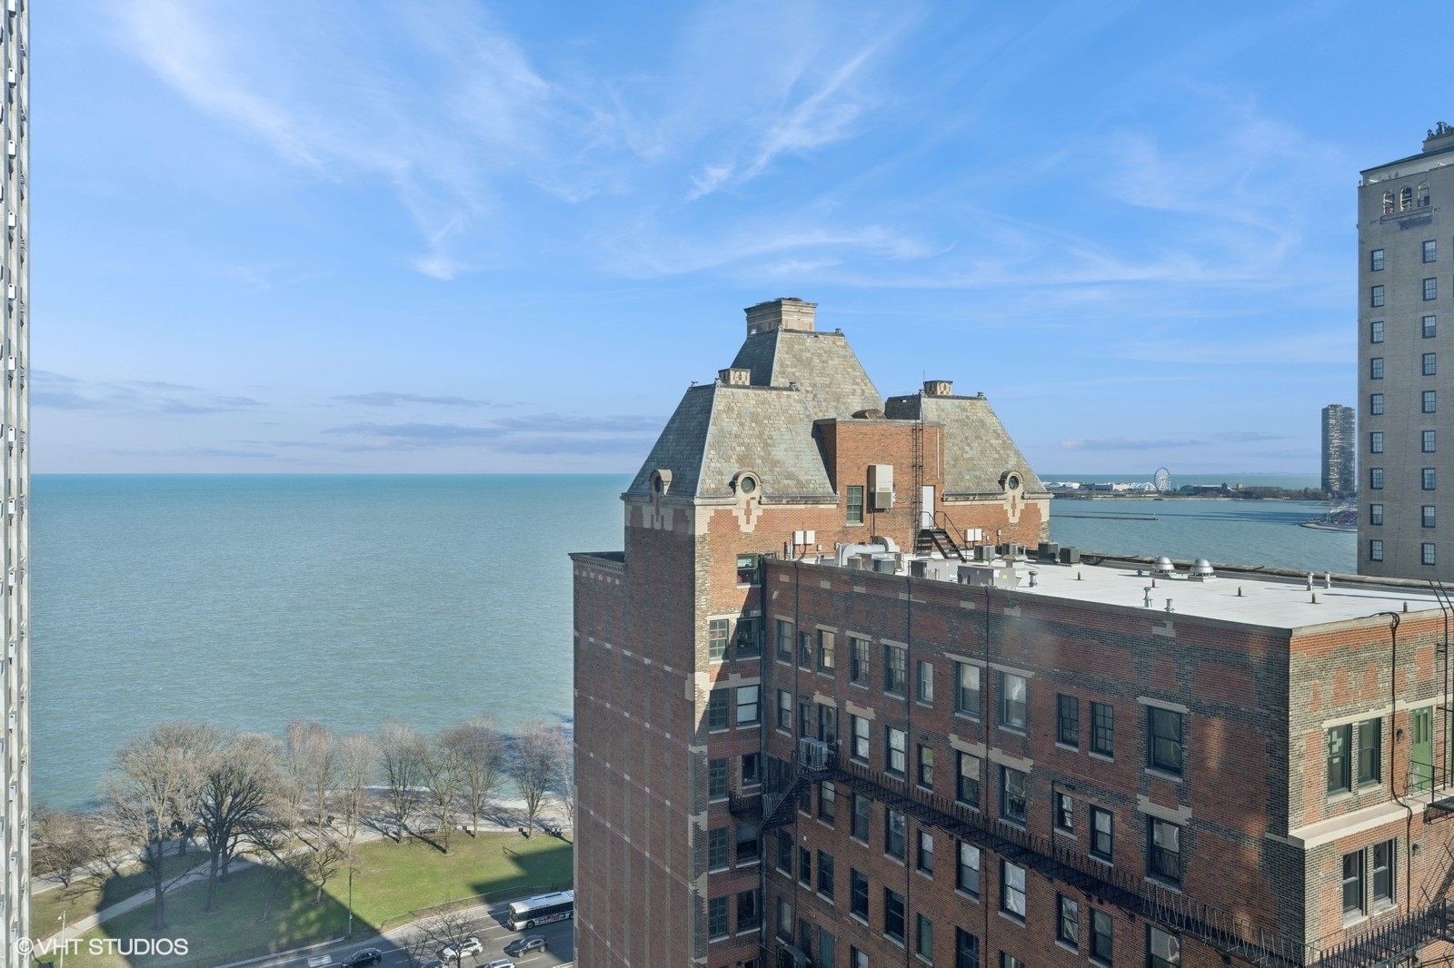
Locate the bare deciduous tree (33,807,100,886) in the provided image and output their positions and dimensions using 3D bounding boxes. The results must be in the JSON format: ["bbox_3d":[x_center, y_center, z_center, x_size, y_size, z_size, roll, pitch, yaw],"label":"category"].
[{"bbox_3d":[-92.093,50.691,140.835,9.223,10.825,9.223,0,1,0],"label":"bare deciduous tree"}]

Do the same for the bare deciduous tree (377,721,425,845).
[{"bbox_3d":[-50.645,46.303,157.104,7.372,19.162,7.372,0,1,0],"label":"bare deciduous tree"}]

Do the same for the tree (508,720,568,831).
[{"bbox_3d":[-30.054,46.608,159.049,9.026,18.500,9.026,0,1,0],"label":"tree"}]

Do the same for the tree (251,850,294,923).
[{"bbox_3d":[-62.545,55.397,138.706,6.091,9.389,5.908,0,1,0],"label":"tree"}]

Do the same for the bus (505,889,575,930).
[{"bbox_3d":[-23.776,58.535,139.163,12.200,3.100,2.570,0,1,-29],"label":"bus"}]

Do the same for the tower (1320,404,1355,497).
[{"bbox_3d":[1301.953,-70.518,2150.000,62.000,197.000,60.000,0,1,31],"label":"tower"}]

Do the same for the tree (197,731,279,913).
[{"bbox_3d":[-65.495,44.586,132.762,10.865,23.252,10.865,0,1,0],"label":"tree"}]

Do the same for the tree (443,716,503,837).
[{"bbox_3d":[-39.693,46.249,159.045,8.505,19.218,8.505,0,1,0],"label":"tree"}]

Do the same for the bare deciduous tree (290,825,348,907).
[{"bbox_3d":[-58.264,54.675,144.142,7.790,10.683,7.556,0,1,0],"label":"bare deciduous tree"}]

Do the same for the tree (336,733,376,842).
[{"bbox_3d":[-59.968,50.169,163.326,6.622,19.165,6.423,0,1,0],"label":"tree"}]

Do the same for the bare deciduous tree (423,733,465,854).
[{"bbox_3d":[-45.668,50.114,162.842,6.969,19.289,6.760,0,1,0],"label":"bare deciduous tree"}]

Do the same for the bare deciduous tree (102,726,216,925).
[{"bbox_3d":[-76.543,46.931,135.849,14.849,26.398,14.404,0,1,0],"label":"bare deciduous tree"}]

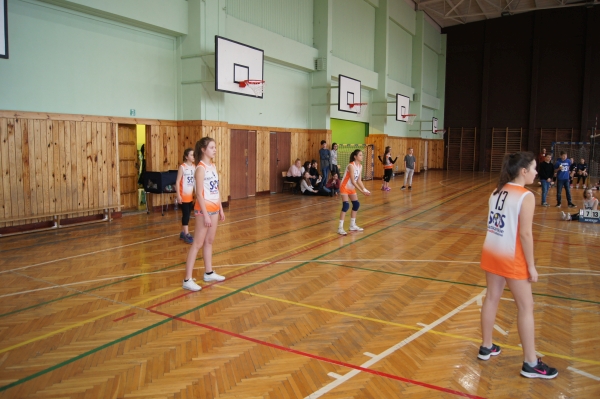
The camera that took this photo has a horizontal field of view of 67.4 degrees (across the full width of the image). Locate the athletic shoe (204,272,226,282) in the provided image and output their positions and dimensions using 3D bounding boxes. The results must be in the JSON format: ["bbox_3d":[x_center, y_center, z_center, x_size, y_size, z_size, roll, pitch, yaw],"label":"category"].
[{"bbox_3d":[-1.009,0.926,5.351,0.250,0.110,0.095,0,6,2],"label":"athletic shoe"}]

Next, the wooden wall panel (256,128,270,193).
[{"bbox_3d":[-1.244,-1.295,15.328,0.070,2.050,0.800,4,7,31],"label":"wooden wall panel"}]

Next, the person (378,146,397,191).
[{"bbox_3d":[3.391,-1.195,17.326,0.500,1.670,0.600,-2,7,-15],"label":"person"}]

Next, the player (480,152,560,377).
[{"bbox_3d":[1.555,0.445,3.200,0.360,1.560,0.450,-4,8,-32],"label":"player"}]

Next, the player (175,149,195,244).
[{"bbox_3d":[-1.913,-0.059,7.580,0.290,1.570,0.400,4,8,34],"label":"player"}]

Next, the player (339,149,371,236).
[{"bbox_3d":[1.021,-0.142,8.497,0.520,1.570,0.450,4,7,30],"label":"player"}]

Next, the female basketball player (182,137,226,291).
[{"bbox_3d":[-1.085,0.153,5.106,0.360,1.700,0.450,2,7,19],"label":"female basketball player"}]

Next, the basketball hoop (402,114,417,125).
[{"bbox_3d":[5.215,-3.792,21.313,0.620,0.420,0.460,4,7,31],"label":"basketball hoop"}]

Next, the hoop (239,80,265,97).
[{"bbox_3d":[-1.126,-2.619,10.656,0.620,0.420,0.460,4,7,31],"label":"hoop"}]

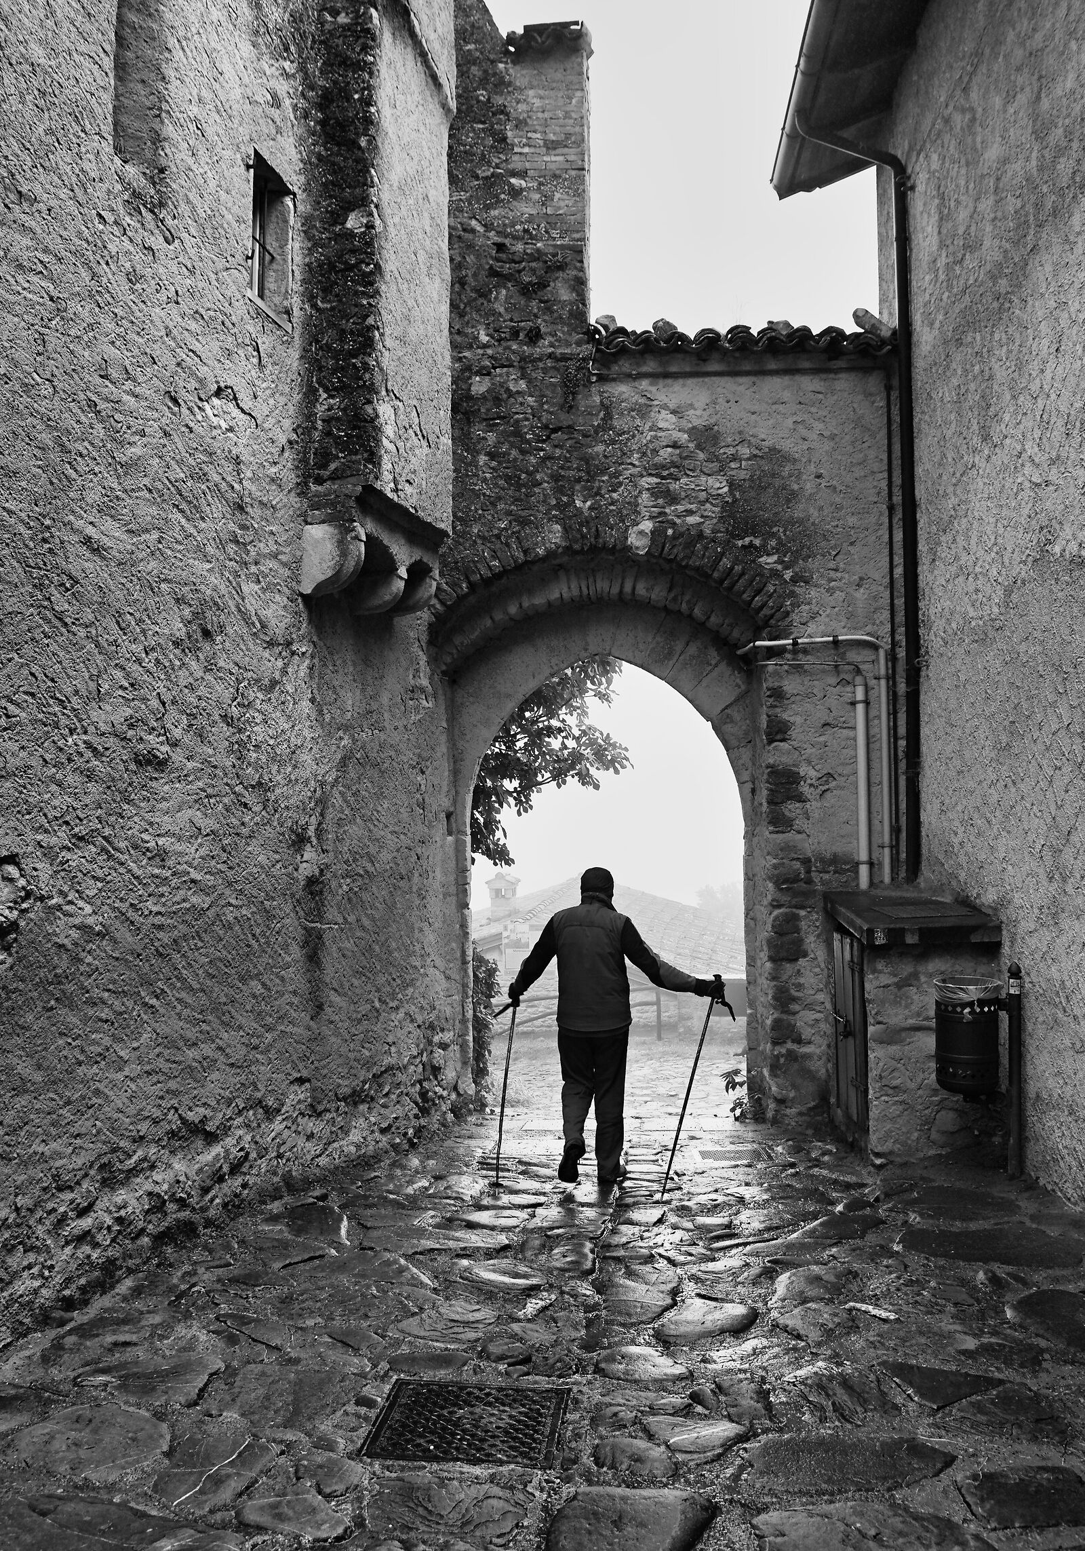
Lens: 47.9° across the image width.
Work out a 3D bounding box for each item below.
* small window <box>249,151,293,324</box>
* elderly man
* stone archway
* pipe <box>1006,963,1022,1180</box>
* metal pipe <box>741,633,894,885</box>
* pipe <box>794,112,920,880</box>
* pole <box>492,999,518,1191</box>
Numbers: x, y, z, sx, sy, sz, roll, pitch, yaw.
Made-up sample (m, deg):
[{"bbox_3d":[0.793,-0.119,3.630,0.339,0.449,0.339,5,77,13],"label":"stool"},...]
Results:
[{"bbox_3d":[-1.513,-2.875,6.612,0.150,0.800,0.450,-1,-5,16],"label":"small window"},{"bbox_3d":[0.417,1.350,6.708,1.170,1.700,0.600,0,-5,2],"label":"elderly man"},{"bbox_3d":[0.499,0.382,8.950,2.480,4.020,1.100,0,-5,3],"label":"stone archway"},{"bbox_3d":[2.595,1.601,6.706,0.080,1.200,0.080,0,-5,0],"label":"pipe"},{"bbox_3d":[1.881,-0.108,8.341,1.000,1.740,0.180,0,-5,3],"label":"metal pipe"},{"bbox_3d":[2.200,-2.030,8.519,0.780,5.500,0.140,0,-5,3],"label":"pipe"},{"bbox_3d":[-0.192,1.667,6.524,0.070,1.075,0.080,5,-20,0],"label":"pole"}]

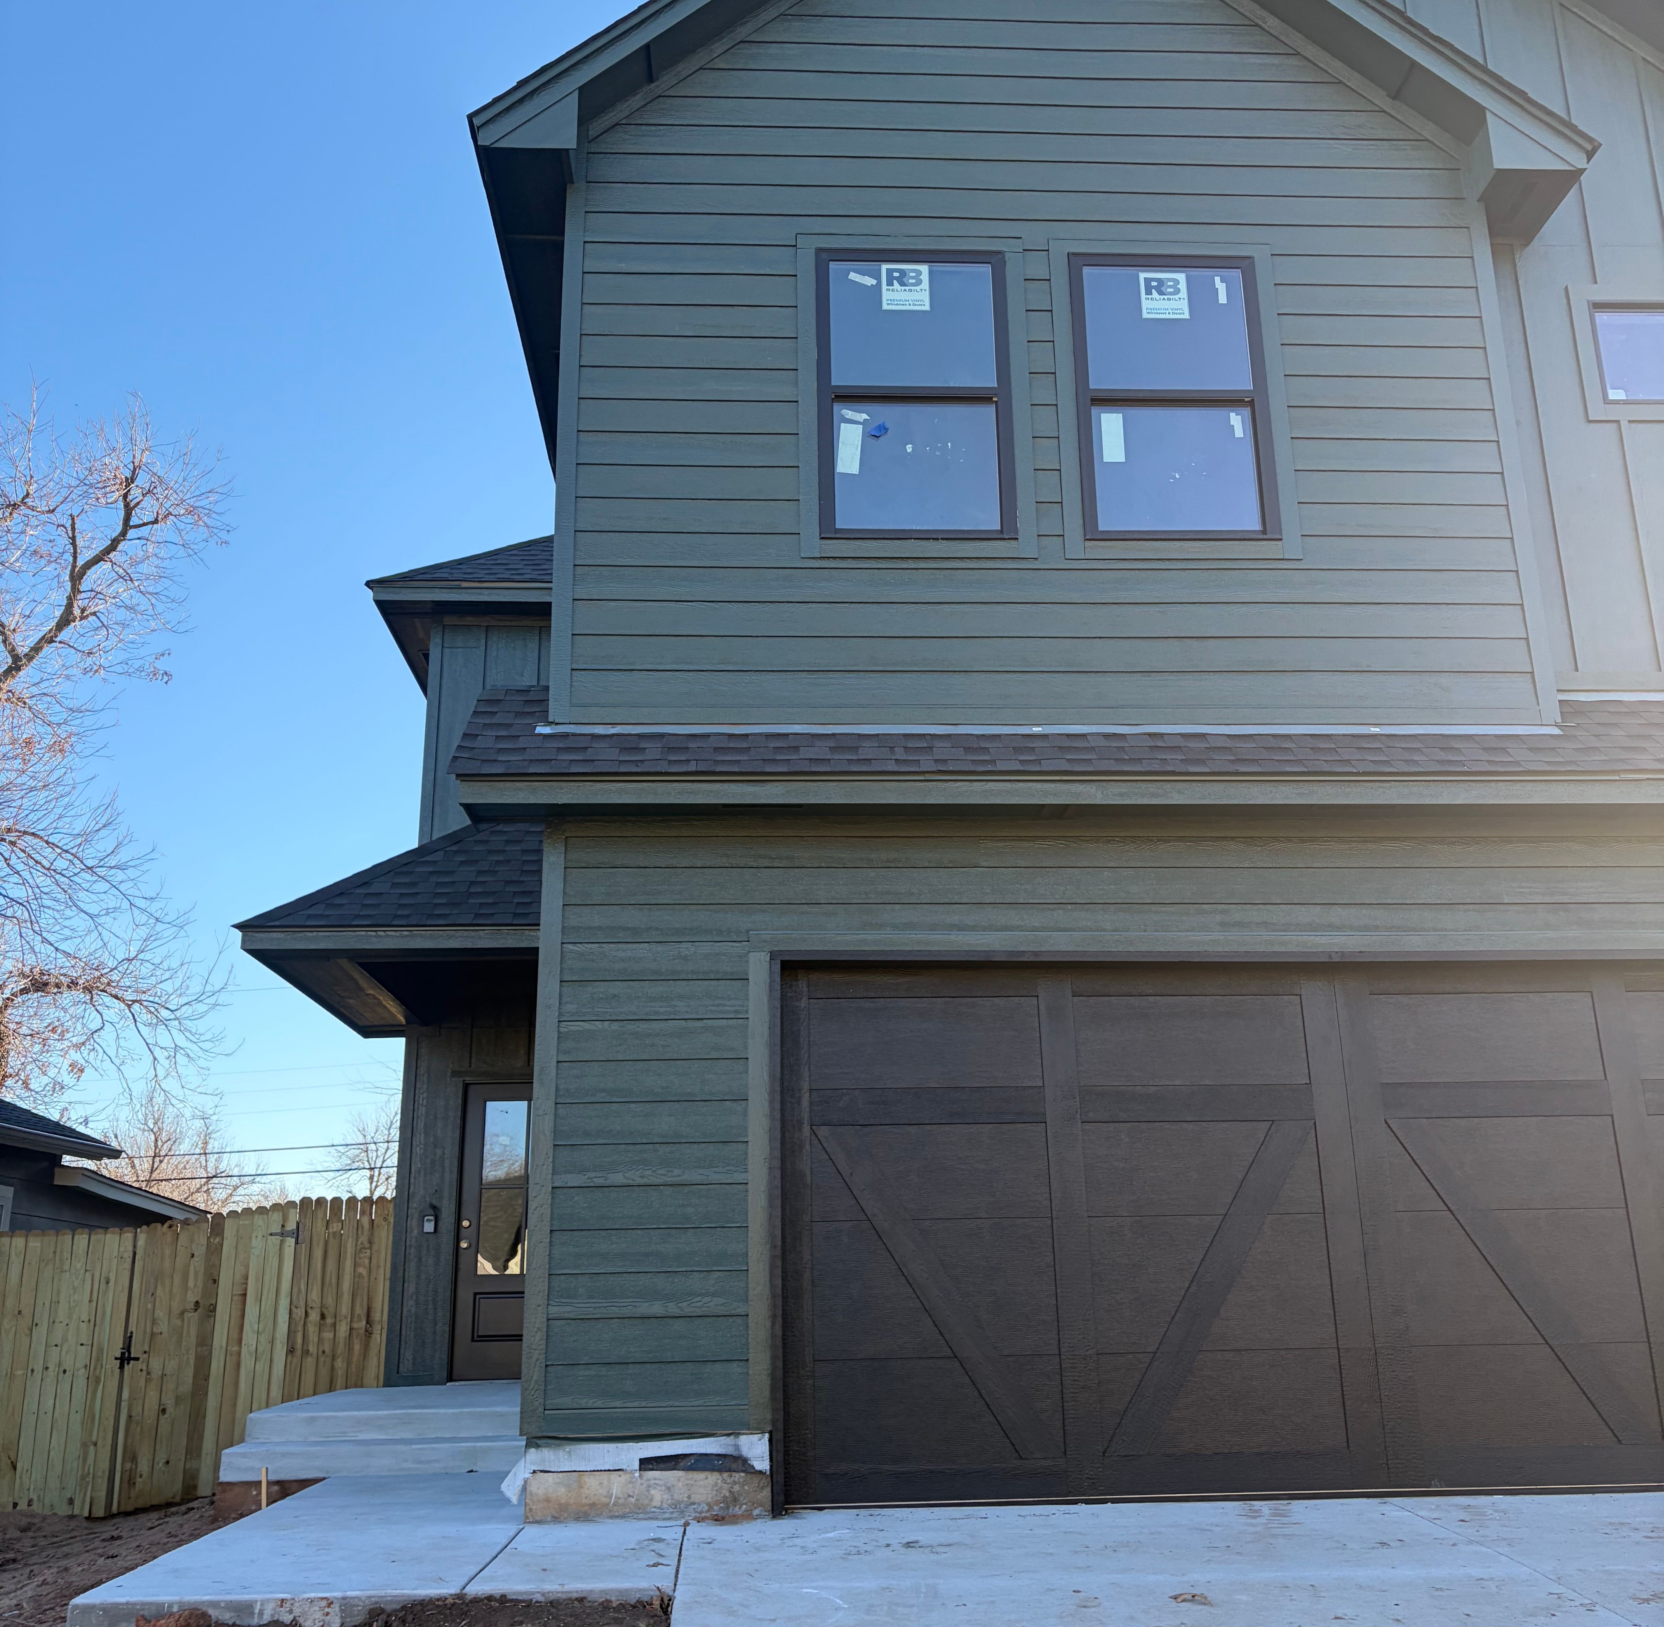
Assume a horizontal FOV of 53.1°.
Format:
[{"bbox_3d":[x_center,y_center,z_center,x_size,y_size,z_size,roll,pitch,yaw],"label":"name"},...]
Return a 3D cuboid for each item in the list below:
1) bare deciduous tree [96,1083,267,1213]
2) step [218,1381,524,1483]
[{"bbox_3d":[-16.878,10.252,42.993,4.467,6.472,4.467,0,-16,-3],"label":"bare deciduous tree"},{"bbox_3d":[-2.264,3.613,9.864,1.735,0.285,3.110,0,-16,-3],"label":"step"}]

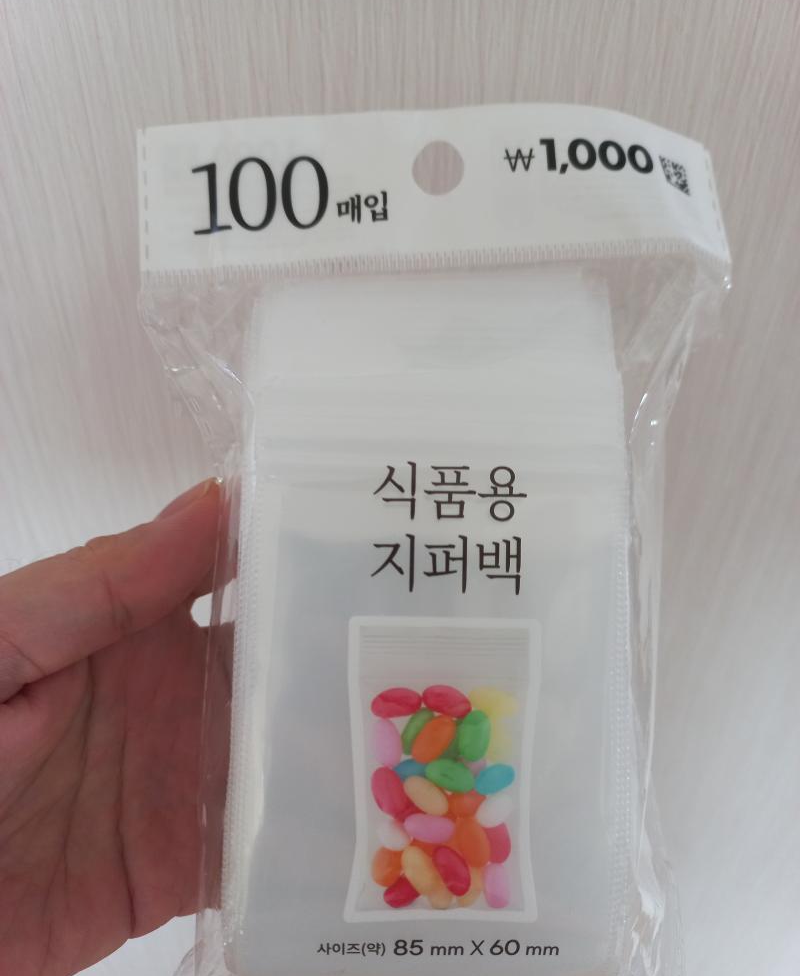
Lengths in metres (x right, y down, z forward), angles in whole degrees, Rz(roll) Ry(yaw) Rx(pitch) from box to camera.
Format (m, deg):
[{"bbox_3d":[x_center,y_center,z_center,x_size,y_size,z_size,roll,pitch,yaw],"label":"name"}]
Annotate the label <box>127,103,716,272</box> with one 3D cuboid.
[{"bbox_3d":[0.008,-0.051,0.134,0.104,0.026,0.012,-2,-5,-7],"label":"label"}]

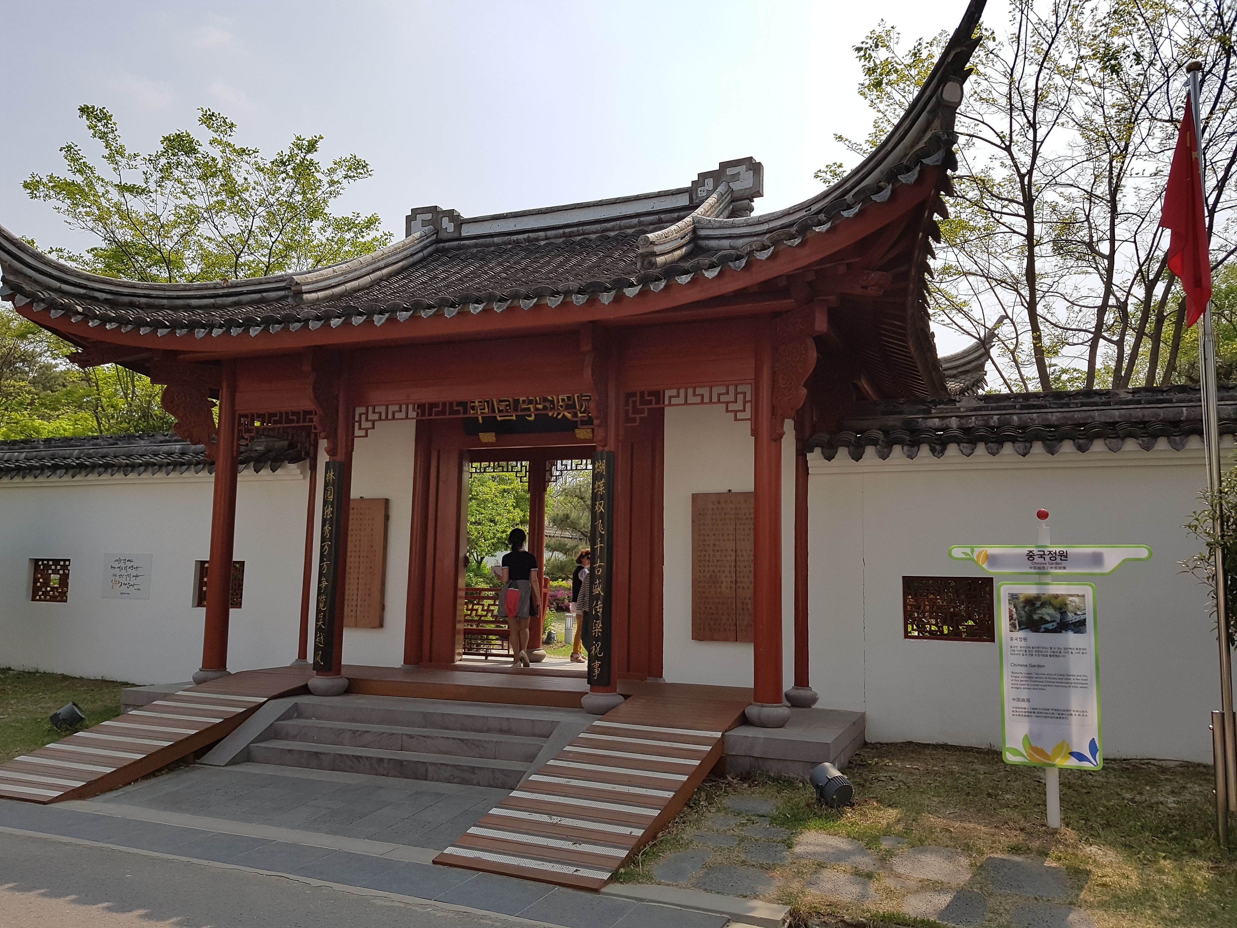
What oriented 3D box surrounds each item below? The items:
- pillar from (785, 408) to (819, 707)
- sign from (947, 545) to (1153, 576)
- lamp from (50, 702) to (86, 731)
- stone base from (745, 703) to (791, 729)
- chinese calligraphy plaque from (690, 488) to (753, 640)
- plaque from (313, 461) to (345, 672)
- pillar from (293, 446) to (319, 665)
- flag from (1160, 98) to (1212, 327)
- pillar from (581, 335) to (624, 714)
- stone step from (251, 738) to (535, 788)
[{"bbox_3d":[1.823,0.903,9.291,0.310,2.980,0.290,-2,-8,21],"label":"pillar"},{"bbox_3d":[2.743,0.614,5.946,1.164,0.188,0.037,-2,-8,21],"label":"sign"},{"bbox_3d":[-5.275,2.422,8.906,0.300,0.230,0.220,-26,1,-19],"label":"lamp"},{"bbox_3d":[1.264,2.116,7.856,0.400,0.180,0.400,-2,-8,21],"label":"stone base"},{"bbox_3d":[1.143,1.052,9.537,0.790,1.510,0.060,-2,-8,21],"label":"chinese calligraphy plaque"},{"bbox_3d":[-2.954,1.035,9.539,0.233,2.107,0.078,-2,-8,21],"label":"plaque"},{"bbox_3d":[-3.831,1.145,11.442,0.300,2.860,0.280,-2,-8,21],"label":"pillar"},{"bbox_3d":[3.614,-1.627,5.949,0.258,1.534,0.202,-2,-8,21],"label":"flag"},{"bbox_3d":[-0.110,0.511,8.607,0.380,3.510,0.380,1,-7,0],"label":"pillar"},{"bbox_3d":[-1.950,2.532,7.851,2.737,0.150,0.266,-2,-8,21],"label":"stone step"}]

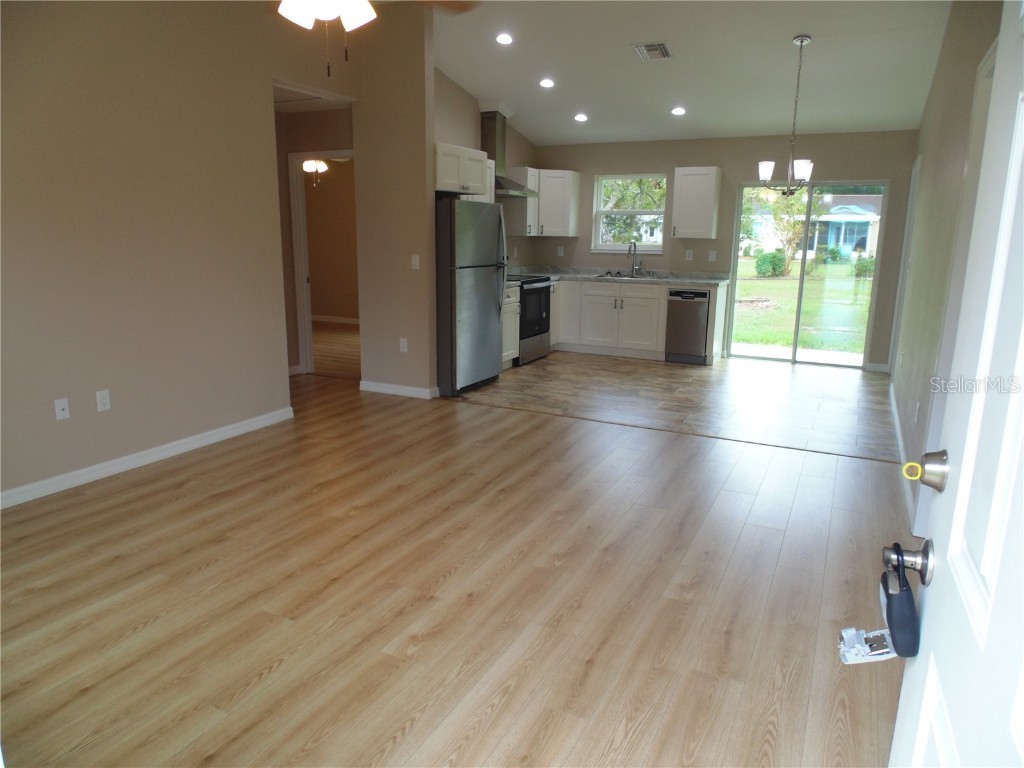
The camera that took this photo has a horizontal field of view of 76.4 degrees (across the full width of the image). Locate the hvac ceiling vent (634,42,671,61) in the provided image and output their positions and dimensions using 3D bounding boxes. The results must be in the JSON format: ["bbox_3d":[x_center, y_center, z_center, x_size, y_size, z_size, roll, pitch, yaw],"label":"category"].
[{"bbox_3d":[1.171,-2.767,5.414,0.270,0.030,0.270,7,4,27],"label":"hvac ceiling vent"}]

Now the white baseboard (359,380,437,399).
[{"bbox_3d":[-1.035,0.049,5.760,0.750,0.090,0.020,7,14,27],"label":"white baseboard"}]

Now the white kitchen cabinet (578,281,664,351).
[{"bbox_3d":[1.405,-0.828,7.866,1.024,0.801,0.610,7,14,27],"label":"white kitchen cabinet"}]

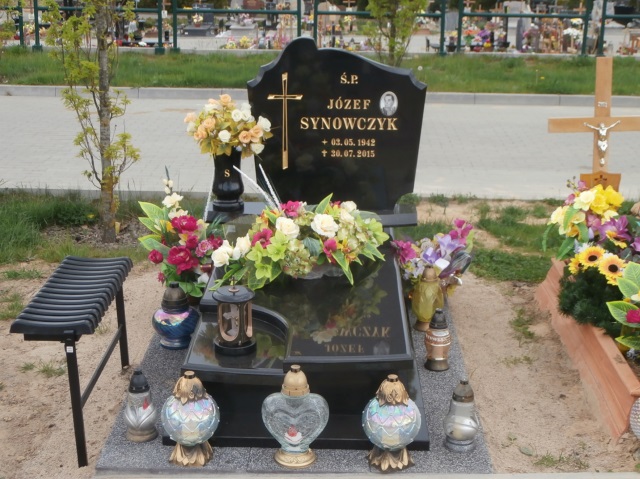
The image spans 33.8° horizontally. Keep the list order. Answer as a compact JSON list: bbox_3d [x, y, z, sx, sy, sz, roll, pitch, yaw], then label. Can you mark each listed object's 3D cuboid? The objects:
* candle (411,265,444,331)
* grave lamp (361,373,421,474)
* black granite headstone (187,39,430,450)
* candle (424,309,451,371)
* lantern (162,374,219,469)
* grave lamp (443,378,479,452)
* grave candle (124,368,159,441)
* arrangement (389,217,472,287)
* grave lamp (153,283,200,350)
[{"bbox_3d":[0.428,0.228,4.174,0.127,0.258,0.127,1,17,1],"label":"candle"},{"bbox_3d":[0.216,0.533,3.141,0.176,0.279,0.176,1,17,1],"label":"grave lamp"},{"bbox_3d":[-0.052,-0.126,3.921,0.880,1.080,1.730,1,17,1],"label":"black granite headstone"},{"bbox_3d":[0.426,0.357,3.811,0.094,0.225,0.094,1,17,1],"label":"candle"},{"bbox_3d":[-0.385,0.526,3.164,0.177,0.276,0.177,1,17,1],"label":"lantern"},{"bbox_3d":[0.435,0.535,3.245,0.111,0.216,0.111,1,17,1],"label":"grave lamp"},{"bbox_3d":[-0.552,0.512,3.298,0.106,0.223,0.106,1,17,1],"label":"grave candle"},{"bbox_3d":[0.474,0.076,4.479,0.350,0.340,0.280,1,17,1],"label":"arrangement"},{"bbox_3d":[-0.547,0.280,4.018,0.183,0.245,0.183,1,17,1],"label":"grave lamp"}]

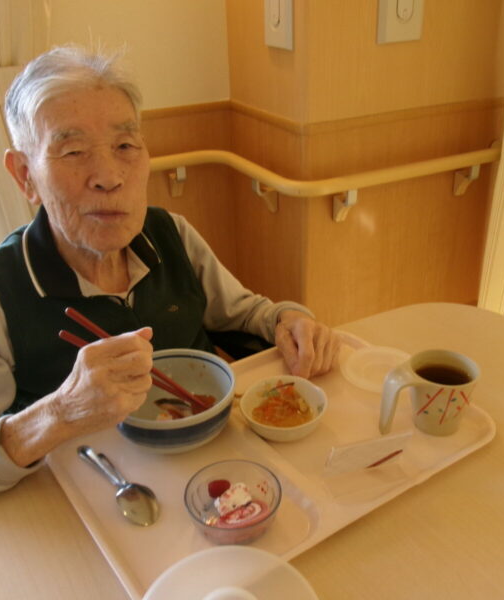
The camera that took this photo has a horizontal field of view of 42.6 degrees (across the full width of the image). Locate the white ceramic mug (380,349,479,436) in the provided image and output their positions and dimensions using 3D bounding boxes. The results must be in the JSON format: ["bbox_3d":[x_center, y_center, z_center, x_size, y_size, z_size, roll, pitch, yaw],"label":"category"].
[{"bbox_3d":[0.211,0.121,0.787,0.127,0.082,0.081,-10,28,-18],"label":"white ceramic mug"}]

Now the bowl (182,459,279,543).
[{"bbox_3d":[-0.018,0.211,0.651,0.094,0.045,0.094,0,27,0],"label":"bowl"}]

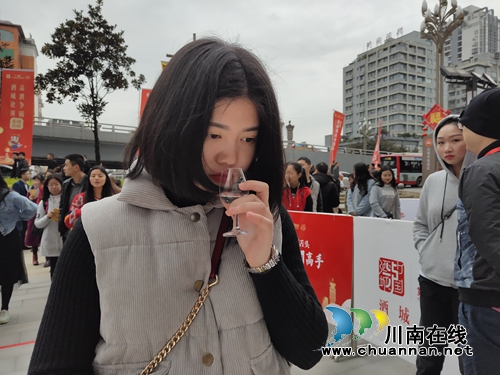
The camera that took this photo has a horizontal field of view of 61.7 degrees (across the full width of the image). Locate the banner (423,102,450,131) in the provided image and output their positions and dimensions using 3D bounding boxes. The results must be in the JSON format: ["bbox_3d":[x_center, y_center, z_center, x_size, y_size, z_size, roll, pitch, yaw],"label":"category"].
[{"bbox_3d":[8.027,-3.008,18.000,1.150,1.150,0.120,0,0,30],"label":"banner"}]

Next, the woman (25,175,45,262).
[{"bbox_3d":[-3.798,0.575,7.400,0.470,1.610,0.340,0,0,3],"label":"woman"}]

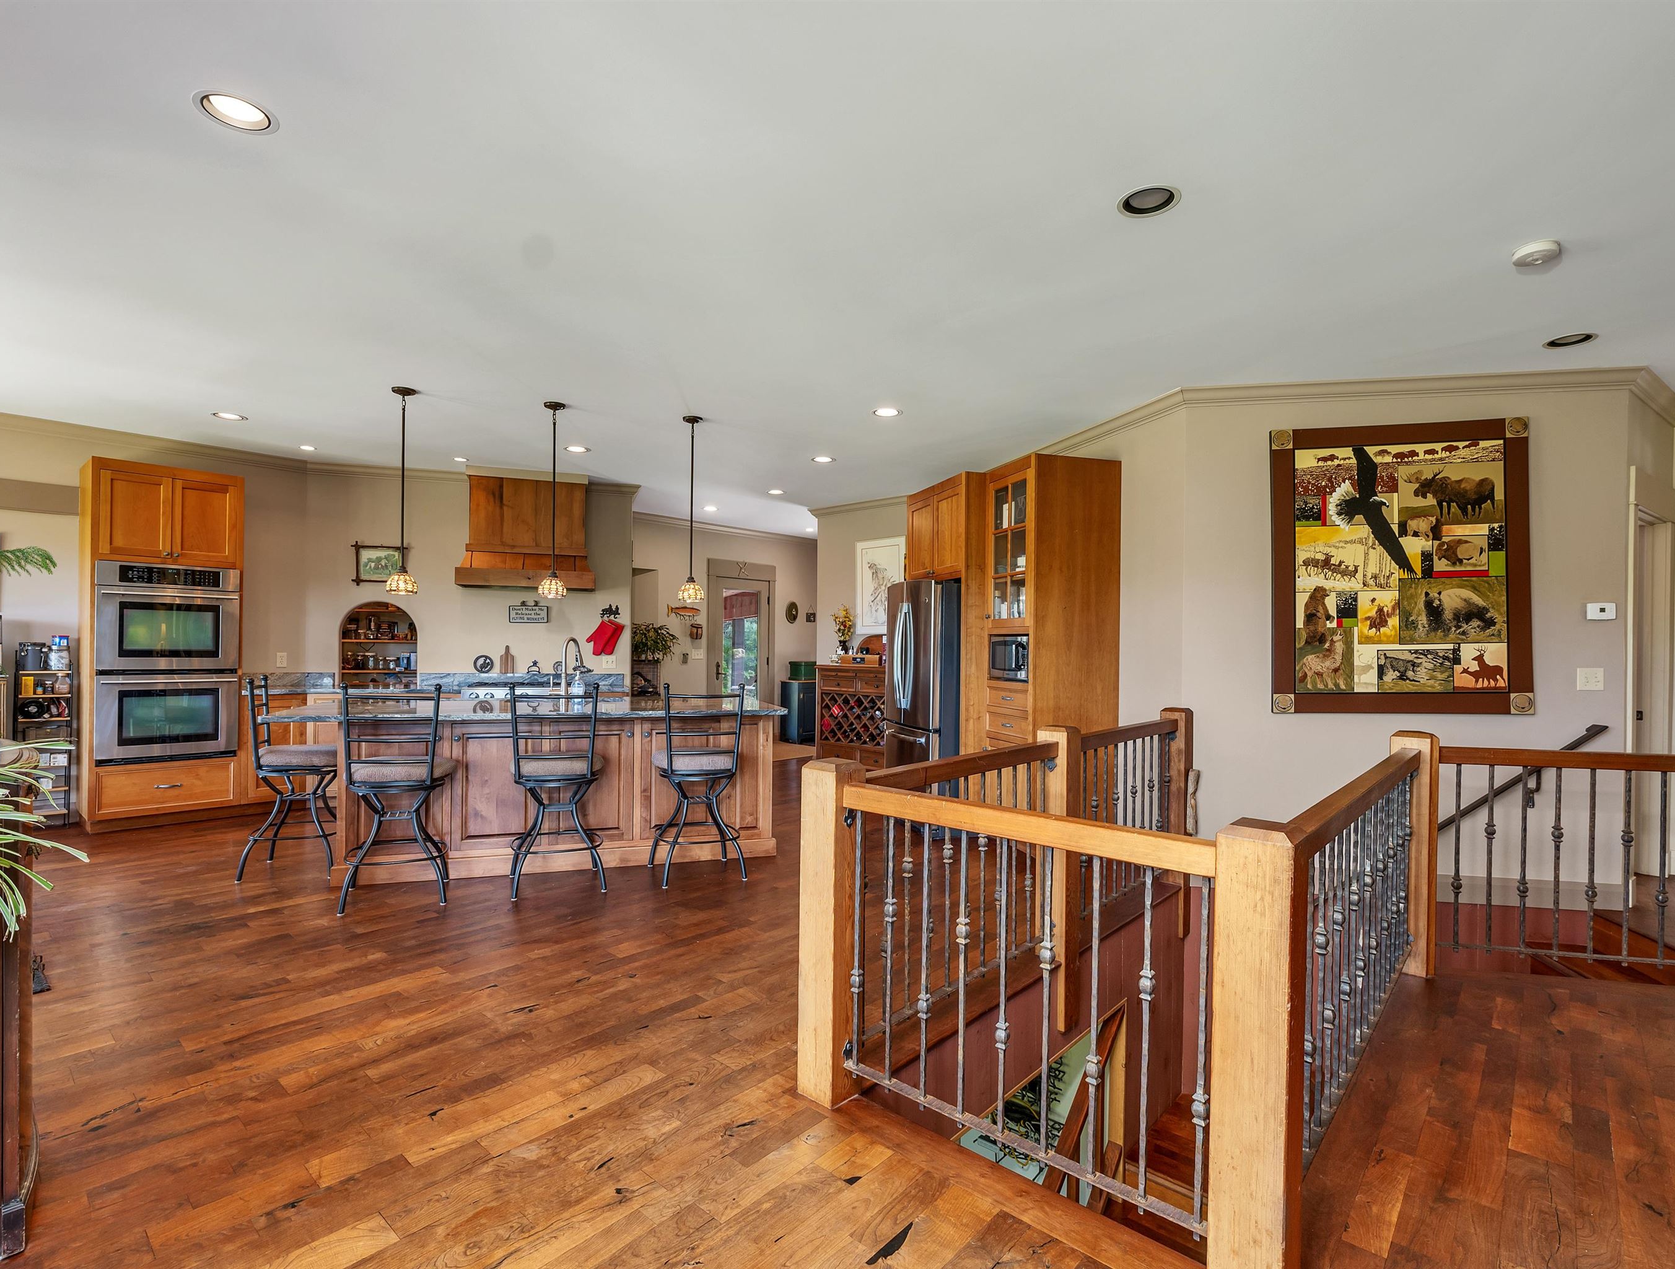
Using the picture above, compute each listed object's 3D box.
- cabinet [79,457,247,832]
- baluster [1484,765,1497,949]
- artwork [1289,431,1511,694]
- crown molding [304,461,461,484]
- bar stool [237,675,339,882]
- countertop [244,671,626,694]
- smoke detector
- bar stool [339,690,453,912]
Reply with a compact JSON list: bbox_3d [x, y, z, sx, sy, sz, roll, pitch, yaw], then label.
[{"bbox_3d":[-4.910,0.100,5.430,0.630,2.490,0.790,-2,-2,41],"label":"cabinet"},{"bbox_3d":[2.674,0.921,3.034,0.036,0.768,0.036,1,0,12],"label":"baluster"},{"bbox_3d":[2.960,-0.345,3.916,1.070,1.380,0.035,1,0,9],"label":"artwork"},{"bbox_3d":[-3.620,-1.308,6.000,1.140,0.100,0.100,1,-2,-19],"label":"crown molding"},{"bbox_3d":[-3.030,0.784,4.177,0.510,1.090,0.490,1,0,-28],"label":"bar stool"},{"bbox_3d":[-3.070,0.395,5.930,2.650,0.160,0.640,1,-2,-19],"label":"countertop"},{"bbox_3d":[2.450,-1.328,2.588,0.132,0.042,0.132,1,0,0],"label":"smoke detector"},{"bbox_3d":[-2.150,0.790,3.650,0.450,1.040,0.480,0,-2,-10],"label":"bar stool"}]

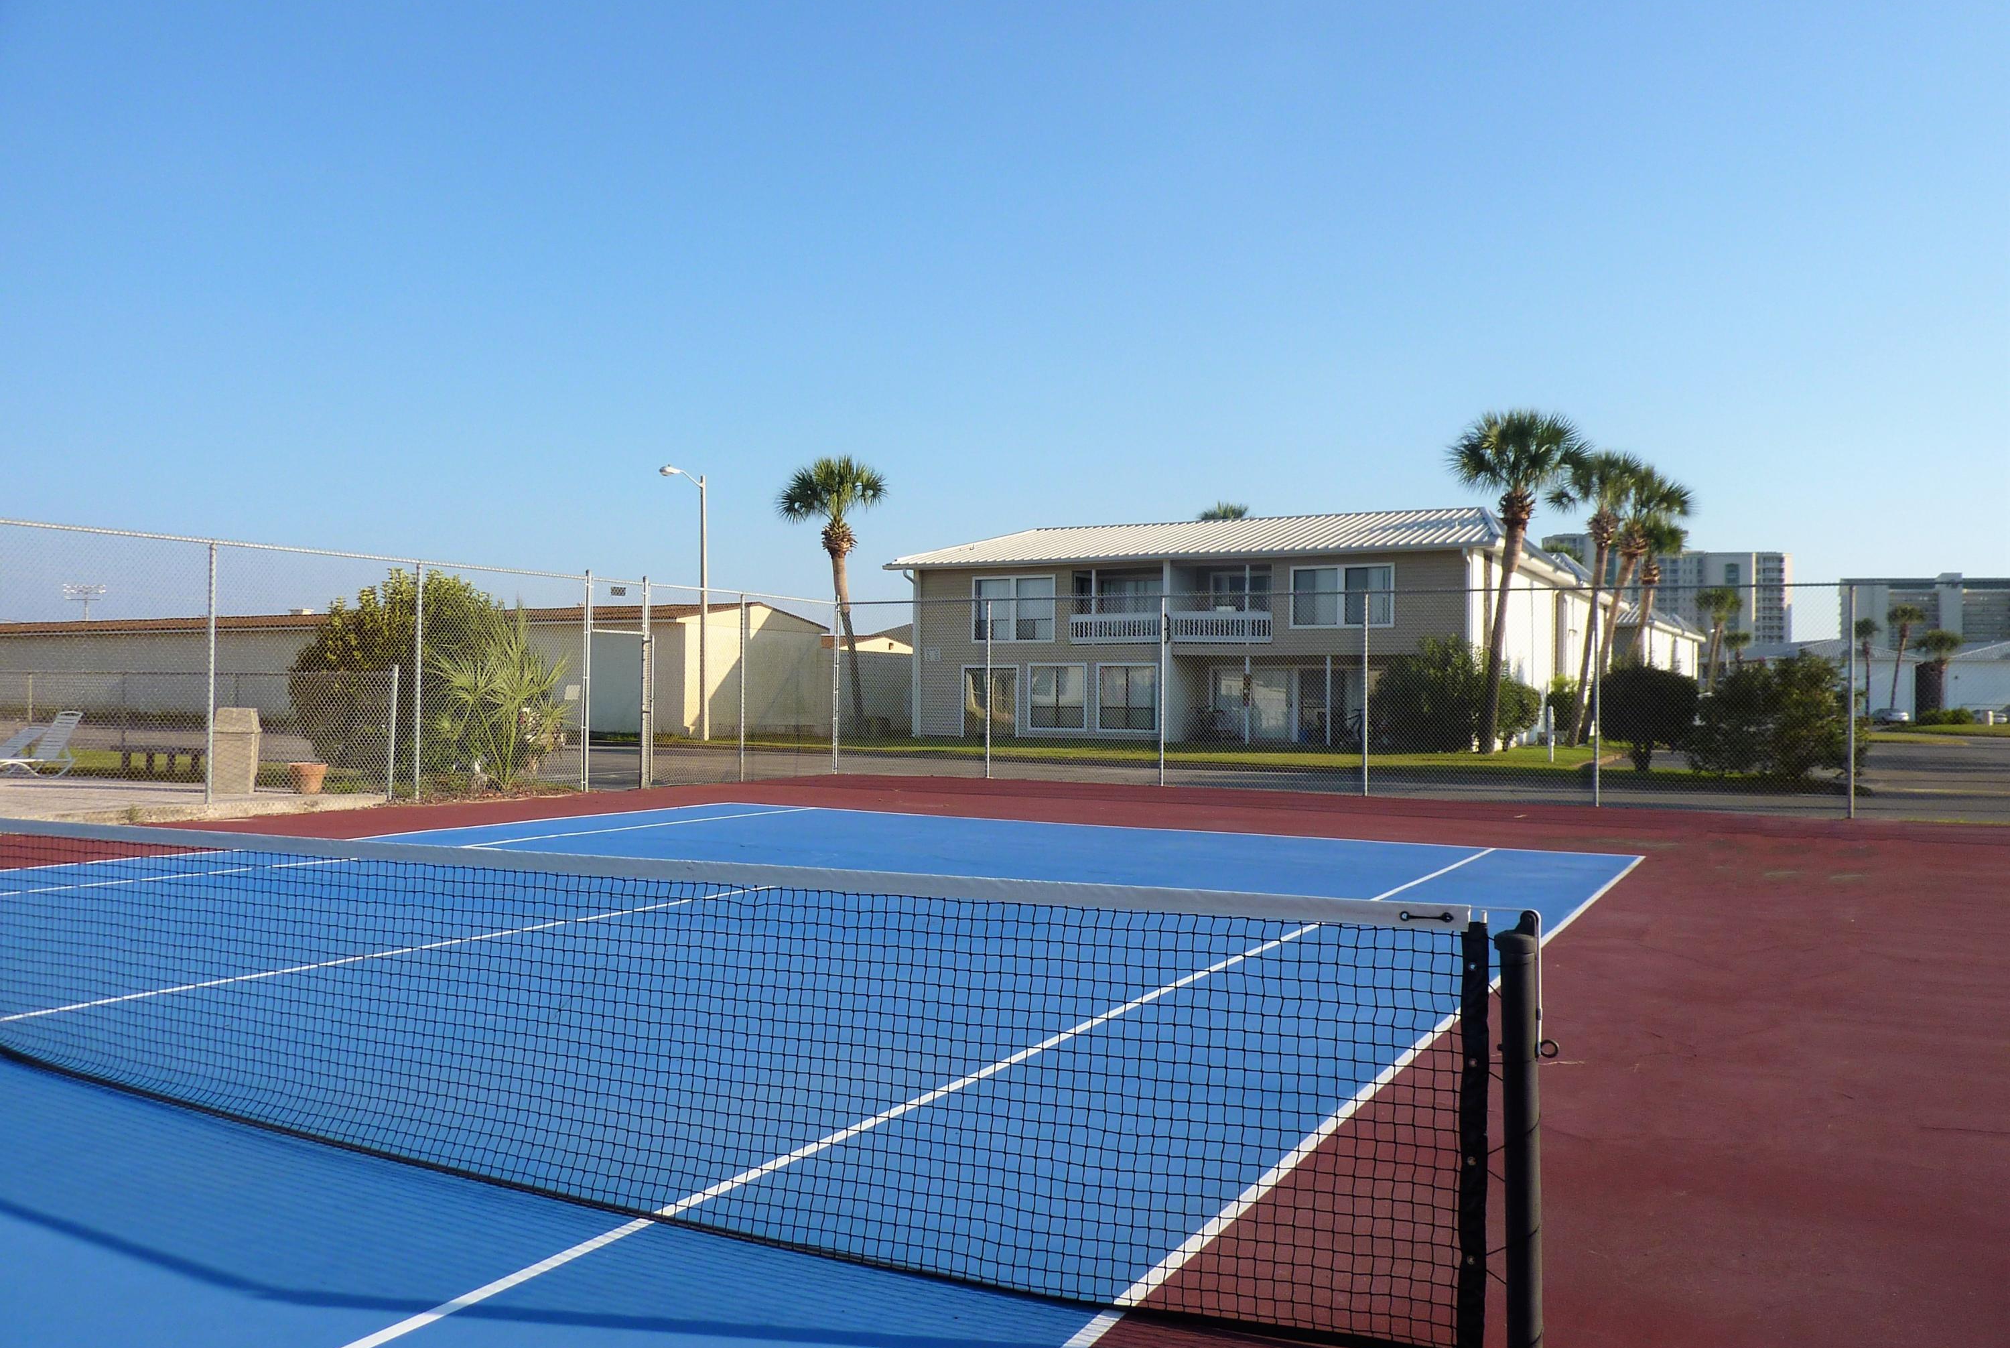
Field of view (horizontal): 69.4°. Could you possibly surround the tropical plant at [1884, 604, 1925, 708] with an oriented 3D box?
[{"bbox_3d":[73.828,-1.030,119.000,3.347,9.655,3.300,0,-1,0],"label":"tropical plant"}]

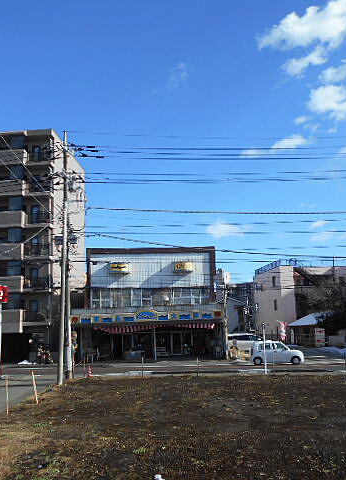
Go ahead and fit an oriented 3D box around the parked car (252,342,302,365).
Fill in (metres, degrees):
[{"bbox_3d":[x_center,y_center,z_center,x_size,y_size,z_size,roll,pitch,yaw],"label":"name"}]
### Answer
[{"bbox_3d":[6.779,7.366,31.573,3.400,1.500,1.480,-2,-9,5],"label":"parked car"}]

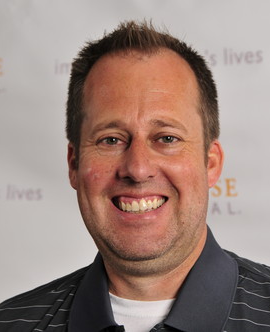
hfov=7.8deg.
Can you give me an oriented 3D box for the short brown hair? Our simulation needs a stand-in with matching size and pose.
[{"bbox_3d":[0.009,-0.078,2.260,0.177,0.180,0.195,0,0,4],"label":"short brown hair"}]

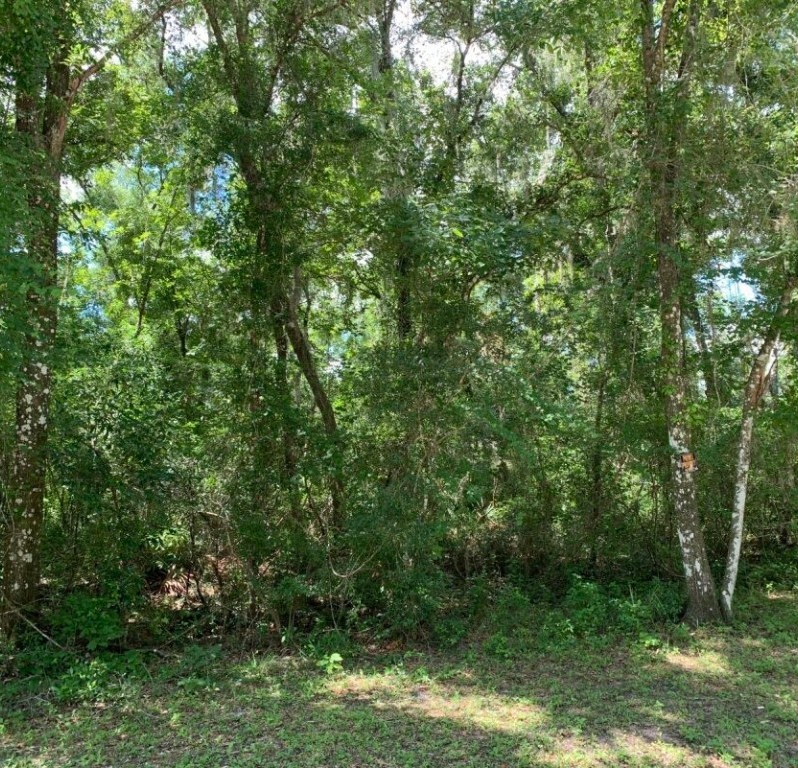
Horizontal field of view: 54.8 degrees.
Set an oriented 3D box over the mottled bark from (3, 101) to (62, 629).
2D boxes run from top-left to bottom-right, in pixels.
[{"bbox_3d":[-4.100,-0.388,8.739,0.480,6.100,0.450,0,-8,0],"label":"mottled bark"}]

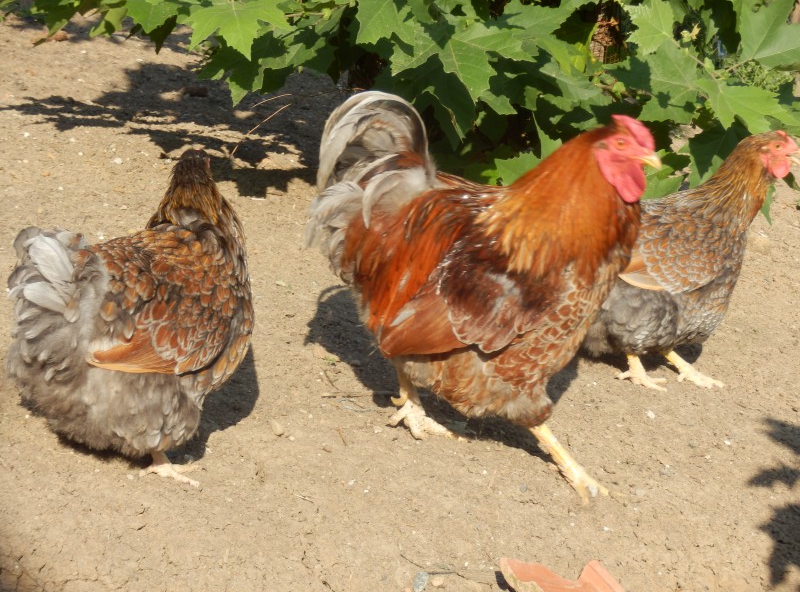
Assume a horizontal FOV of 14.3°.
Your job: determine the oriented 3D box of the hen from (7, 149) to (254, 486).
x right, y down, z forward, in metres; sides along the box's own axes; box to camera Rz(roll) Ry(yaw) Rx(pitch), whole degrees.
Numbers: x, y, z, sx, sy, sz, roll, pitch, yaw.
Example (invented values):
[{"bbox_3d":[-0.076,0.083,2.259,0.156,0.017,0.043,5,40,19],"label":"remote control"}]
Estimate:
[{"bbox_3d":[-0.338,0.017,3.974,0.215,0.385,0.360,13,22,35],"label":"hen"}]

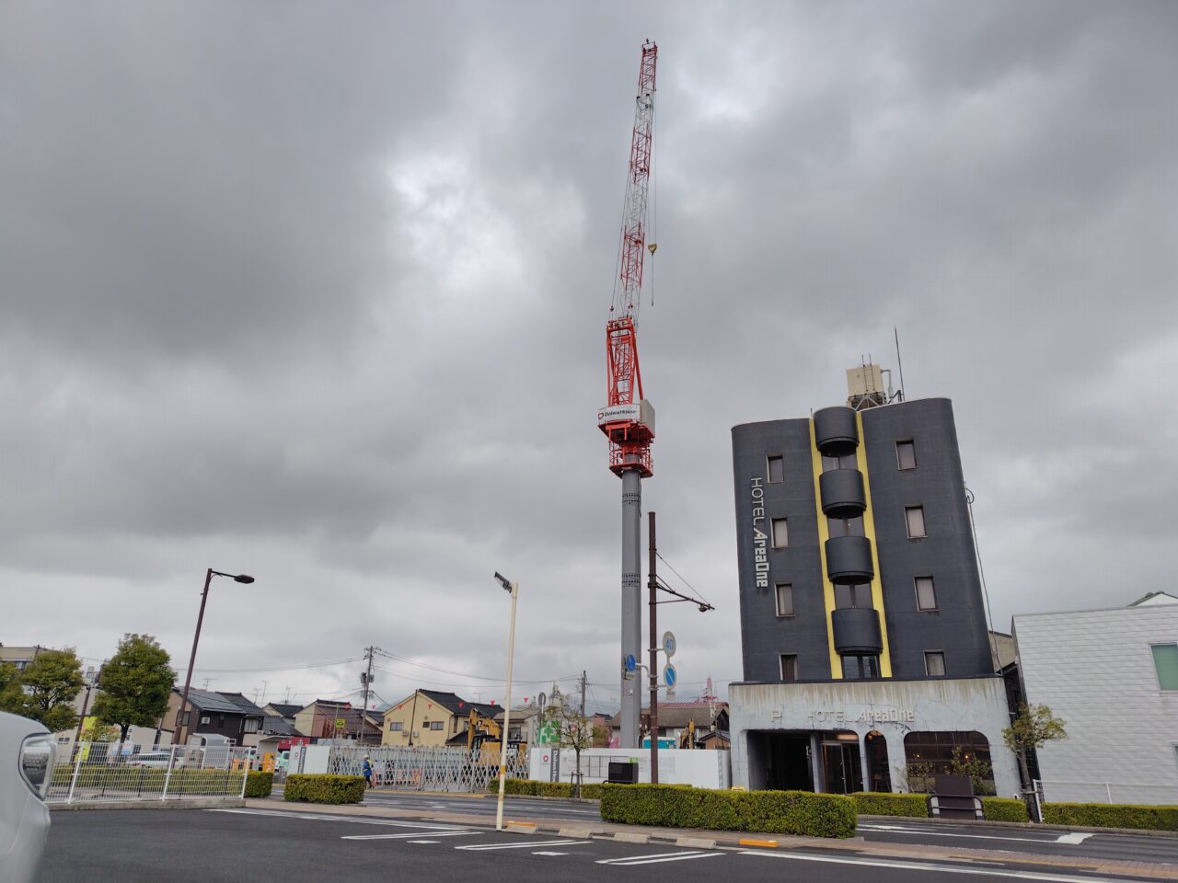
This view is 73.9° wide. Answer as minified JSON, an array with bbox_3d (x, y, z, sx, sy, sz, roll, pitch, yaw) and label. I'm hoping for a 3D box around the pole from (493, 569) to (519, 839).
[{"bbox_3d":[-1.541,4.363,13.440,0.250,4.216,0.620,-10,-24,26],"label":"pole"}]

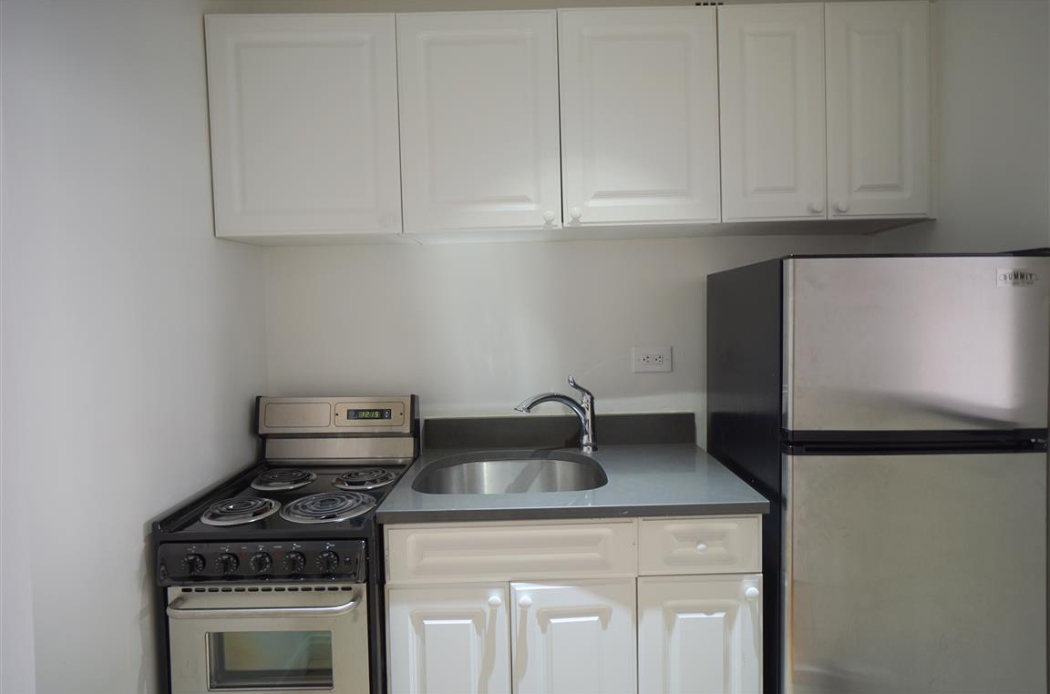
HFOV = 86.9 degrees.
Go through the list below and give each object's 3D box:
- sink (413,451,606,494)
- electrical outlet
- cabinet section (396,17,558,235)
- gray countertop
[{"bbox_3d":[-0.035,0.472,1.614,0.525,0.200,0.450,-1,2,0],"label":"sink"},{"bbox_3d":[0.442,0.045,1.898,0.132,0.087,0.008,-1,2,0],"label":"electrical outlet"},{"bbox_3d":[-0.128,-0.636,1.576,0.453,0.607,0.021,-1,2,0],"label":"cabinet section"},{"bbox_3d":[0.117,0.371,1.590,0.918,0.029,0.625,-1,2,0],"label":"gray countertop"}]

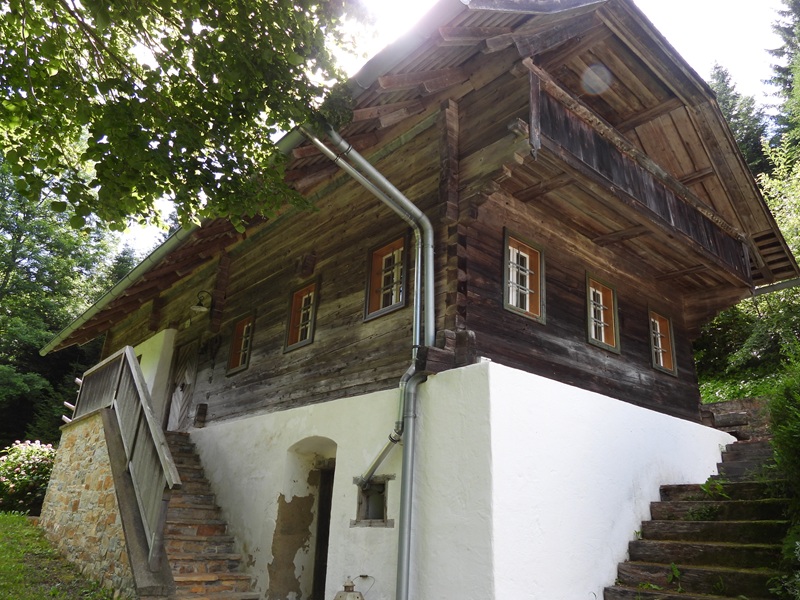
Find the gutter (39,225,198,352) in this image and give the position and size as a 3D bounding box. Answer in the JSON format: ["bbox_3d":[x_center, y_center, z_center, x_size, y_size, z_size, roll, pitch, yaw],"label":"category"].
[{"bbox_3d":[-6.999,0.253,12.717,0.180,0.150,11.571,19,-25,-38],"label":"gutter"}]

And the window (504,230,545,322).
[{"bbox_3d":[1.462,-0.263,6.629,0.797,1.001,0.150,19,-24,-38],"label":"window"}]

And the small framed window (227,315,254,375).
[{"bbox_3d":[-2.704,0.771,9.621,0.150,1.001,0.797,19,-24,-38],"label":"small framed window"}]

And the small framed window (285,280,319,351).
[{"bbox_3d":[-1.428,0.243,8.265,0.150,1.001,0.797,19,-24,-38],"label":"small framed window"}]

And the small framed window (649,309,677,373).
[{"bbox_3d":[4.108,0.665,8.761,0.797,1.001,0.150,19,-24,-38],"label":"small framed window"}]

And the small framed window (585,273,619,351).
[{"bbox_3d":[2.767,0.198,7.680,0.797,1.001,0.150,19,-24,-38],"label":"small framed window"}]

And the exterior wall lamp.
[{"bbox_3d":[-3.897,0.053,10.917,0.380,0.390,0.280,19,-24,-38],"label":"exterior wall lamp"}]

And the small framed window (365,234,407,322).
[{"bbox_3d":[-0.136,-0.281,6.887,0.150,1.001,0.797,19,-24,-38],"label":"small framed window"}]

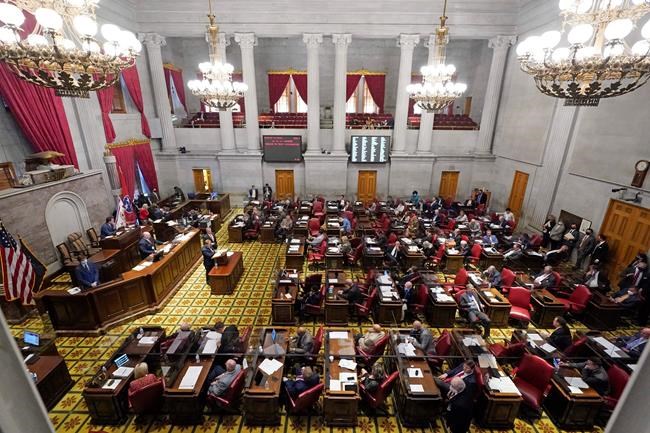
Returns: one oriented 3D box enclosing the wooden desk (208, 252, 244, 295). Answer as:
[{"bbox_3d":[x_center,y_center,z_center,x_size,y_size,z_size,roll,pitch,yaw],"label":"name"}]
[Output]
[{"bbox_3d":[-3.602,2.034,10.706,0.680,0.750,1.800,1,19,0],"label":"wooden desk"}]

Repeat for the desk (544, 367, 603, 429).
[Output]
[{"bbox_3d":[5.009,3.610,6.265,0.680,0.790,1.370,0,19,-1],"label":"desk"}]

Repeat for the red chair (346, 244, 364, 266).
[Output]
[{"bbox_3d":[1.228,1.617,11.878,0.690,1.080,0.670,9,20,25],"label":"red chair"}]

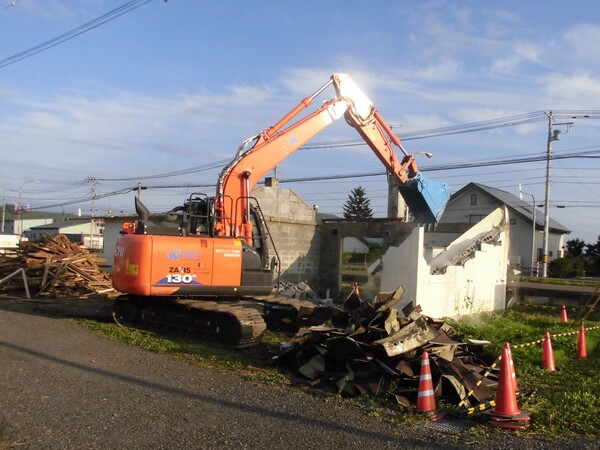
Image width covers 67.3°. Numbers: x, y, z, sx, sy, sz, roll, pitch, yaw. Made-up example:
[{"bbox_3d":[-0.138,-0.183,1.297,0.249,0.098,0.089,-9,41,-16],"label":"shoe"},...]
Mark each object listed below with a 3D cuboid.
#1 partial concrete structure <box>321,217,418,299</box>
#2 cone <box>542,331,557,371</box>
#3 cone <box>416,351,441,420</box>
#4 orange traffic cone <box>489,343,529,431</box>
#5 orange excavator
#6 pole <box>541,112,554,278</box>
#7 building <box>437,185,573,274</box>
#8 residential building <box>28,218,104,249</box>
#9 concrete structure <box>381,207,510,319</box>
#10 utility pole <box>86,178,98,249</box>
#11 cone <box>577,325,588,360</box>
[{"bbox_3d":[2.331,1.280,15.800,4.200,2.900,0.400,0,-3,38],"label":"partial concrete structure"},{"bbox_3d":[3.875,1.988,7.000,0.340,0.690,0.340,2,-2,0],"label":"cone"},{"bbox_3d":[1.288,1.598,4.500,0.340,0.690,0.340,2,-2,0],"label":"cone"},{"bbox_3d":[2.031,1.561,4.370,0.390,0.740,0.390,2,-2,0],"label":"orange traffic cone"},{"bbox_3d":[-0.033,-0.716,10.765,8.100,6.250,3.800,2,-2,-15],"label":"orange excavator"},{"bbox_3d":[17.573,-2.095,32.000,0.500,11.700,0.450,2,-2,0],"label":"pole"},{"bbox_3d":[17.029,0.315,40.500,11.000,7.500,8.500,0,-3,45],"label":"building"},{"bbox_3d":[-35.489,1.320,70.000,10.500,4.700,10.500,0,-3,40],"label":"residential building"},{"bbox_3d":[4.096,1.076,12.600,3.400,2.850,1.300,3,-2,-28],"label":"concrete structure"},{"bbox_3d":[-30.846,-1.858,67.000,1.300,10.800,0.500,2,-2,0],"label":"utility pole"},{"bbox_3d":[4.952,2.077,7.900,0.340,0.680,0.340,2,-2,0],"label":"cone"}]

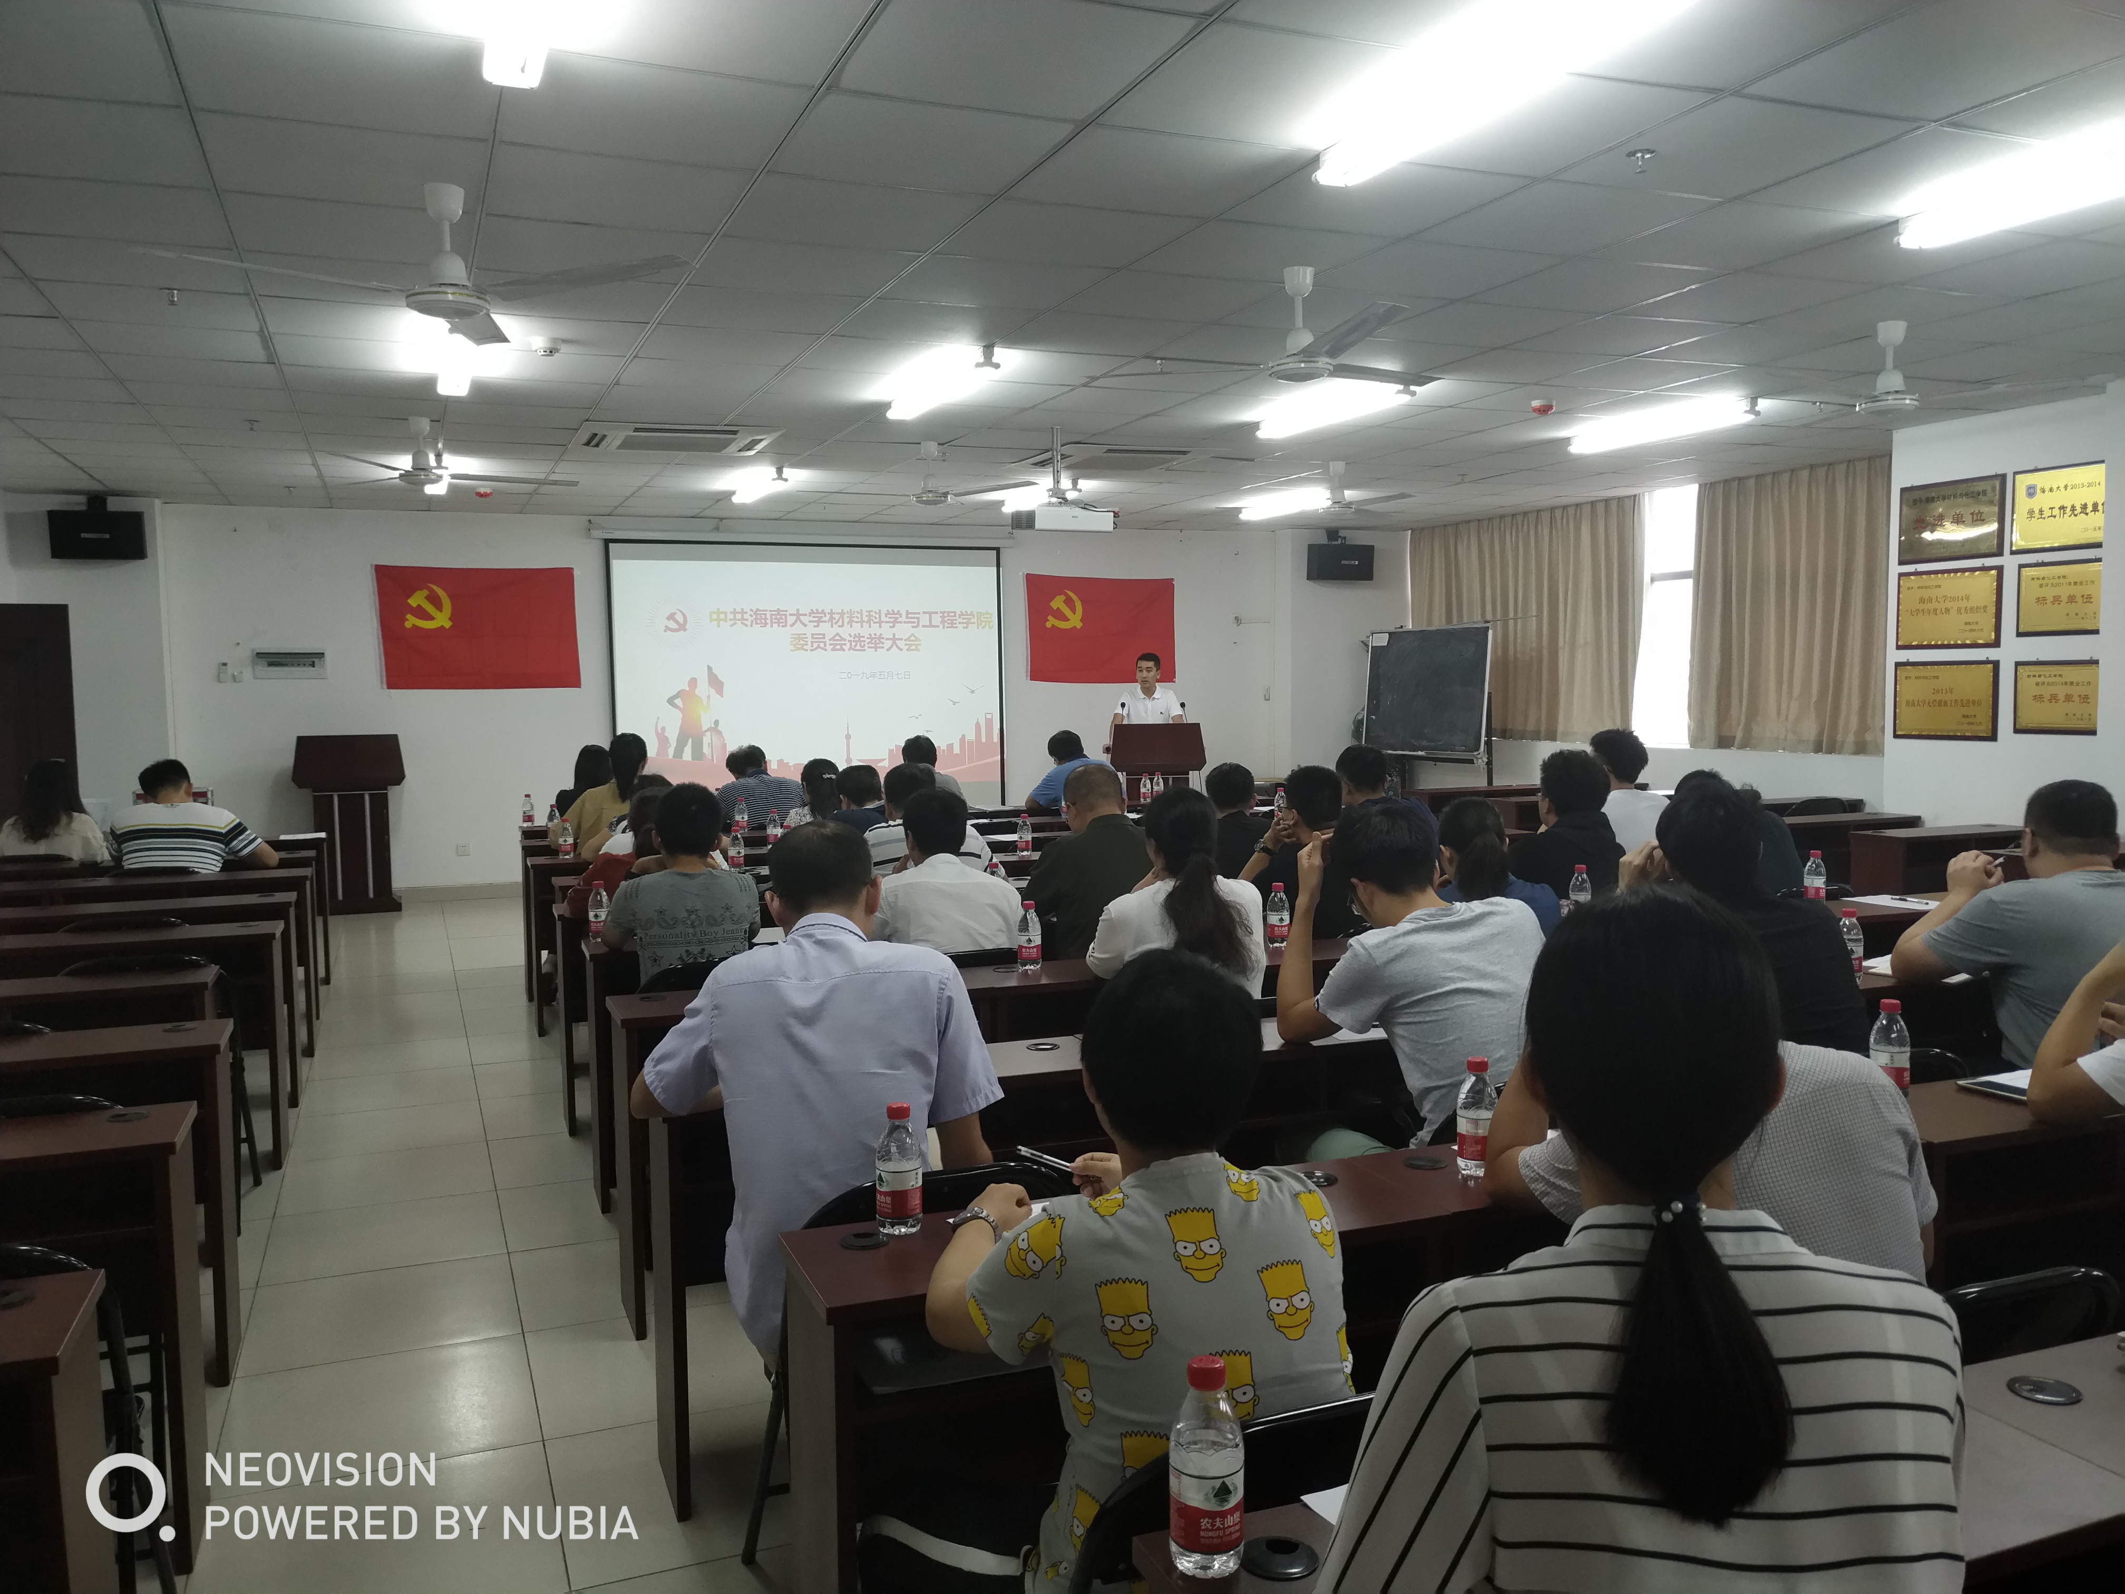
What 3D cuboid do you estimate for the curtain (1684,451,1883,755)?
[{"bbox_3d":[4.719,-1.197,9.956,0.130,1.800,1.700,-3,5,-23],"label":"curtain"}]

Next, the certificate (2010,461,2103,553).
[{"bbox_3d":[4.990,-1.429,7.585,0.030,0.430,0.610,-3,5,-23],"label":"certificate"}]

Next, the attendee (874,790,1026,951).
[{"bbox_3d":[-0.383,0.570,4.787,0.500,1.240,0.750,-3,5,-23],"label":"attendee"}]

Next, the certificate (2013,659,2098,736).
[{"bbox_3d":[4.767,-0.470,7.354,0.025,0.353,0.450,-2,4,-23],"label":"certificate"}]

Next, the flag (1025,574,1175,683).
[{"bbox_3d":[0.367,-1.492,13.707,1.450,0.940,0.030,-3,5,-23],"label":"flag"}]

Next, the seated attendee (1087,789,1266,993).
[{"bbox_3d":[0.265,0.603,4.064,0.480,1.270,0.750,-3,5,-23],"label":"seated attendee"}]

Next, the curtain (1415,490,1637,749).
[{"bbox_3d":[3.878,-1.463,13.234,0.130,1.940,2.916,-3,5,-23],"label":"curtain"}]

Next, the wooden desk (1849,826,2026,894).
[{"bbox_3d":[4.456,0.549,7.738,1.040,0.765,0.310,-2,5,-20],"label":"wooden desk"}]

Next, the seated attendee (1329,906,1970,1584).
[{"bbox_3d":[0.413,0.734,1.305,0.480,1.360,0.720,-2,5,-13],"label":"seated attendee"}]

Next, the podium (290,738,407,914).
[{"bbox_3d":[-5.079,0.198,10.915,0.730,1.277,0.480,-2,4,-23],"label":"podium"}]

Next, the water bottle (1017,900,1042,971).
[{"bbox_3d":[-0.086,0.370,4.210,0.065,0.187,0.065,-1,5,0],"label":"water bottle"}]

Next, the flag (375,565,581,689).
[{"bbox_3d":[-4.335,-1.254,11.439,1.400,0.930,0.030,-3,5,-23],"label":"flag"}]

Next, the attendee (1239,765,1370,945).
[{"bbox_3d":[0.810,0.495,5.292,0.500,1.250,0.750,-3,5,-23],"label":"attendee"}]

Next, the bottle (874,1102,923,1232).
[{"bbox_3d":[-0.244,0.532,2.226,0.065,0.187,0.065,-3,5,-23],"label":"bottle"}]

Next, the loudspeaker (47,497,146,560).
[{"bbox_3d":[-6.083,-1.659,9.666,0.520,0.330,0.330,-3,5,-29],"label":"loudspeaker"}]

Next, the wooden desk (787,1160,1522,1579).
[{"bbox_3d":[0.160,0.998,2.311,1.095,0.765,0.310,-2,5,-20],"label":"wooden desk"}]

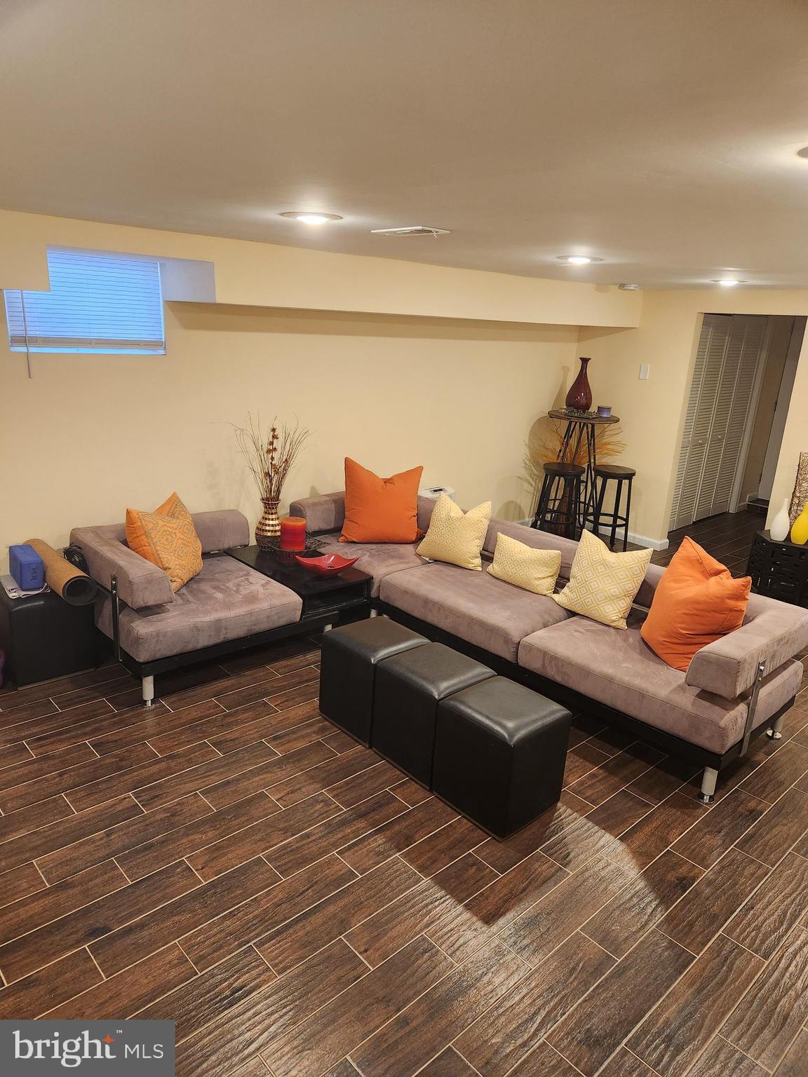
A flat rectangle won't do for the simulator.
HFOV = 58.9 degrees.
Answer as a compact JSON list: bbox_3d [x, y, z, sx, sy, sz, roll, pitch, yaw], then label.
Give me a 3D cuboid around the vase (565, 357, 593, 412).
[{"bbox_3d":[1.593,-1.350,6.308,0.232,0.479,0.232,-12,23,-41],"label":"vase"}]

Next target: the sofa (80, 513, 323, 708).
[{"bbox_3d":[-1.132,0.306,3.888,0.988,0.664,0.869,-12,23,-41],"label":"sofa"}]

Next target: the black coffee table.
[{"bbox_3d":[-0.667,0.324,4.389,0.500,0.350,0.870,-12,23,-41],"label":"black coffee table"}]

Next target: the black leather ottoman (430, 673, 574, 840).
[{"bbox_3d":[0.382,0.861,2.884,0.375,0.425,0.385,-12,23,-41],"label":"black leather ottoman"}]

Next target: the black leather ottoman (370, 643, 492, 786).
[{"bbox_3d":[0.117,0.762,3.148,0.375,0.425,0.385,-12,23,-41],"label":"black leather ottoman"}]

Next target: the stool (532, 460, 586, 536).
[{"bbox_3d":[1.334,-0.236,6.136,0.370,0.730,0.370,-12,23,-41],"label":"stool"}]

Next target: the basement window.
[{"bbox_3d":[-1.620,-1.213,3.714,0.800,0.498,0.055,-12,23,-41],"label":"basement window"}]

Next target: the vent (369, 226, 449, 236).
[{"bbox_3d":[0.022,-1.144,2.673,0.147,0.020,0.328,-12,23,-41],"label":"vent"}]

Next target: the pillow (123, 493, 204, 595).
[{"bbox_3d":[-1.254,0.004,3.855,0.150,0.450,0.450,-20,13,13],"label":"pillow"}]

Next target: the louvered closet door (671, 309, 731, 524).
[{"bbox_3d":[2.742,-1.080,6.805,0.805,2.013,0.037,-12,23,-41],"label":"louvered closet door"}]

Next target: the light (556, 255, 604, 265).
[{"bbox_3d":[0.906,-1.428,3.679,0.238,0.037,0.238,-12,23,-41],"label":"light"}]

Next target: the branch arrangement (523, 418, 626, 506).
[{"bbox_3d":[1.553,-0.698,6.511,0.820,0.750,0.700,-12,23,-41],"label":"branch arrangement"}]

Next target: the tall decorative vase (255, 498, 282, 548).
[{"bbox_3d":[-0.856,-0.092,4.578,0.200,0.310,0.200,4,17,-1],"label":"tall decorative vase"}]

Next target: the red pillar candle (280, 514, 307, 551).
[{"bbox_3d":[-0.708,-0.022,4.585,0.156,0.200,0.156,3,17,-1],"label":"red pillar candle"}]

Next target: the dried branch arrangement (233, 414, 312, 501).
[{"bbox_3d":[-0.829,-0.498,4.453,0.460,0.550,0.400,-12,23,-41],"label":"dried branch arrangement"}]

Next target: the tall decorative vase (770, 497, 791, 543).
[{"bbox_3d":[2.810,-0.143,5.285,0.139,0.327,0.139,-12,23,-41],"label":"tall decorative vase"}]

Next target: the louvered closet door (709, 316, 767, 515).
[{"bbox_3d":[3.341,-1.208,7.341,0.805,2.013,0.037,-12,23,-41],"label":"louvered closet door"}]

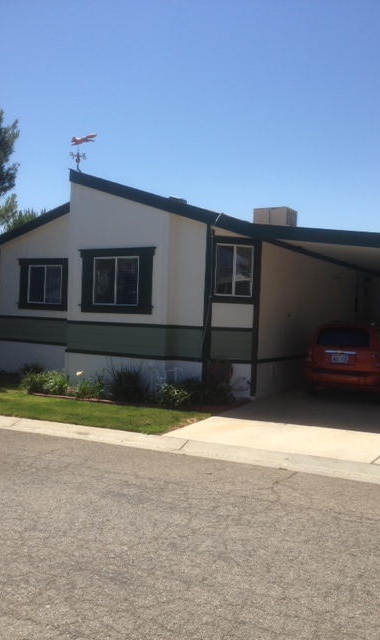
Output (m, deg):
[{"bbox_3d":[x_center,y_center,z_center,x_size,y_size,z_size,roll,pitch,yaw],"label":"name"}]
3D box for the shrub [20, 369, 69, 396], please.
[{"bbox_3d":[-2.972,1.242,12.499,0.950,0.480,0.700,2,0,31],"label":"shrub"}]

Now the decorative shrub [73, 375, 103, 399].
[{"bbox_3d":[-2.000,1.296,11.949,0.580,0.430,0.500,2,0,31],"label":"decorative shrub"}]

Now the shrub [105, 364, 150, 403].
[{"bbox_3d":[-1.166,1.184,11.598,0.760,0.680,0.700,2,0,0],"label":"shrub"}]

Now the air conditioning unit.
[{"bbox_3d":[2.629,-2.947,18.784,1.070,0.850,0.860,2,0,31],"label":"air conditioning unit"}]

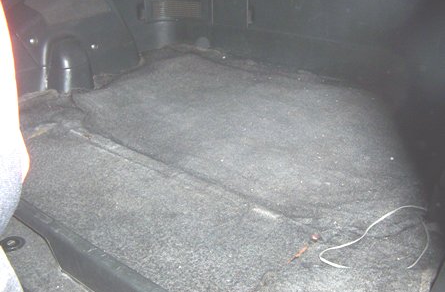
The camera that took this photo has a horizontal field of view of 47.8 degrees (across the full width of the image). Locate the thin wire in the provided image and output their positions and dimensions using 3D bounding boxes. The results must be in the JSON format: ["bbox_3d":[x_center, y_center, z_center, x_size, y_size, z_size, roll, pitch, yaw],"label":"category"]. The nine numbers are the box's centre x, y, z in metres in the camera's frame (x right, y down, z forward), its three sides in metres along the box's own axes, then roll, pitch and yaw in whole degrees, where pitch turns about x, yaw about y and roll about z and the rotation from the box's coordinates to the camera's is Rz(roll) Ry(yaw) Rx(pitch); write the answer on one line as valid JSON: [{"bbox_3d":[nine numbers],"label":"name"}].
[{"bbox_3d":[0.276,0.140,0.805,0.252,0.025,0.111,-19,30,-36],"label":"thin wire"}]

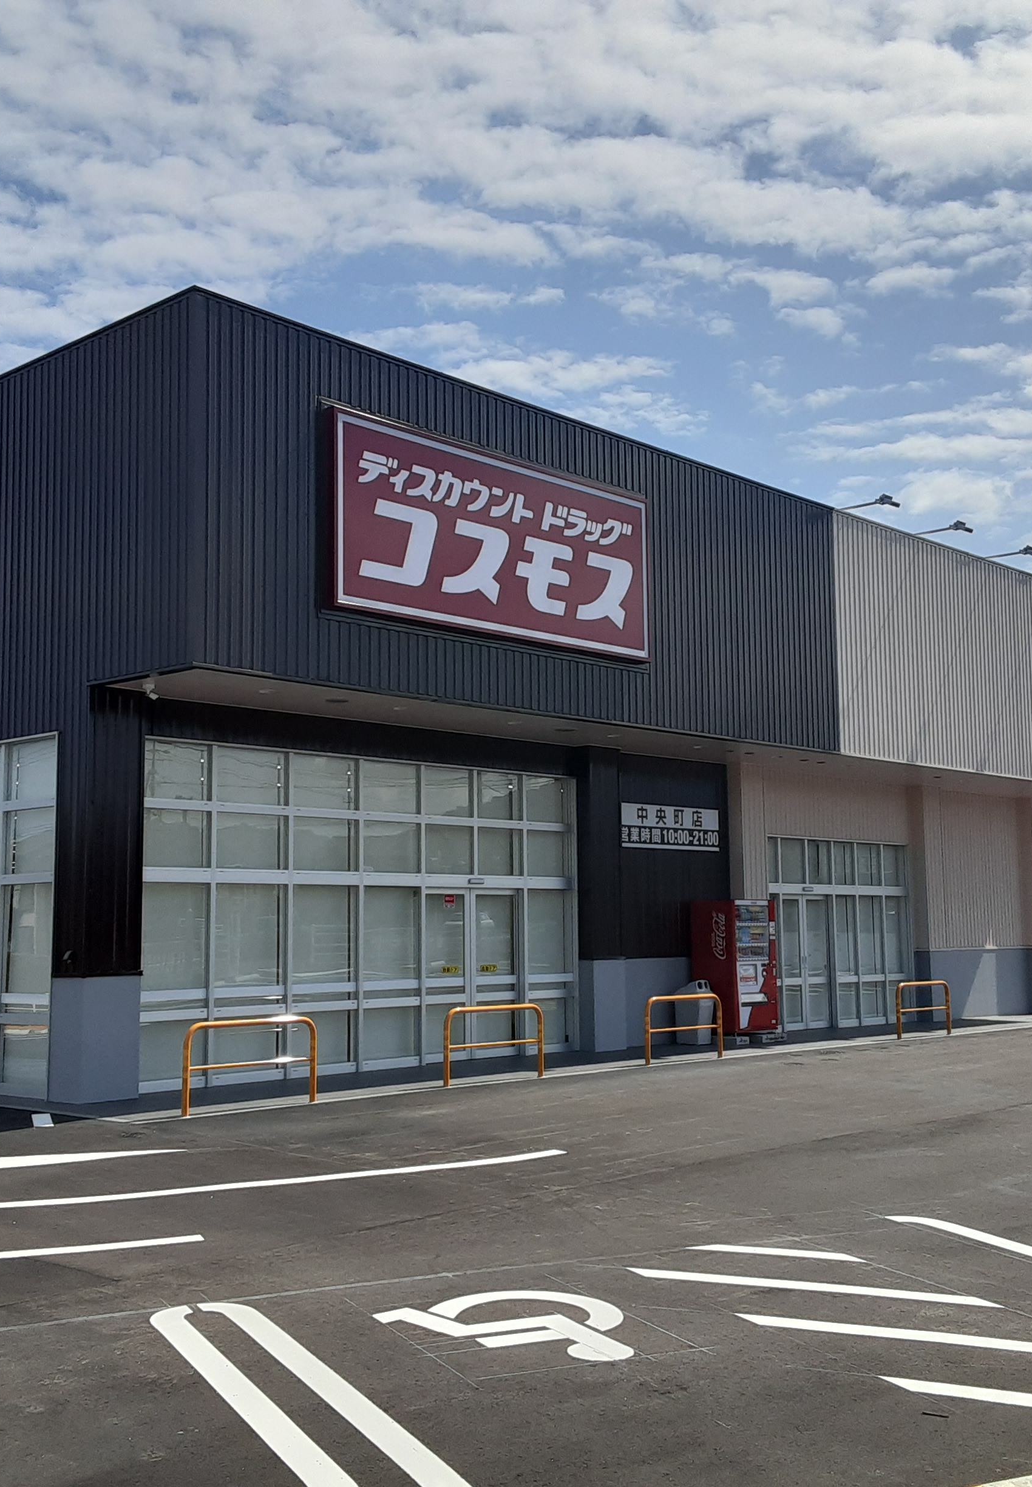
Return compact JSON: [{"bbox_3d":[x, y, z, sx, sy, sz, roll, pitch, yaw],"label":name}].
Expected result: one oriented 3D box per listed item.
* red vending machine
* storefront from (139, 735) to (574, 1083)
[{"bbox_3d":[3.049,3.103,21.375,0.727,1.853,0.980,-7,-9,43],"label":"red vending machine"},{"bbox_3d":[-1.424,1.892,17.379,0.152,3.429,6.484,-7,-9,43],"label":"storefront"}]

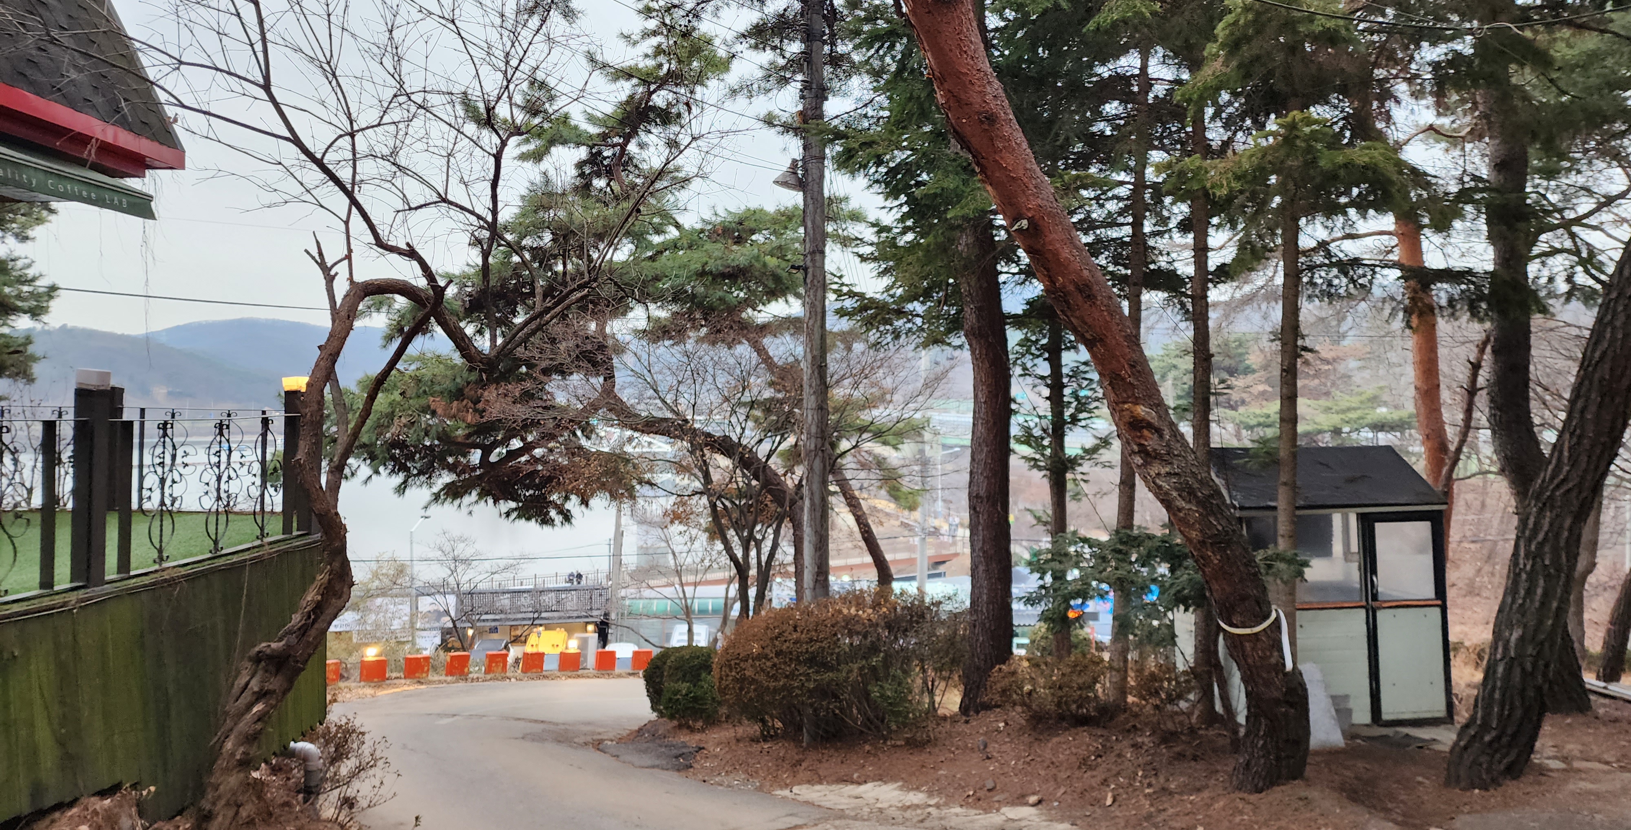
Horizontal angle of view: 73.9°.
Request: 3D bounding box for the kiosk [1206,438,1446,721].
[{"bbox_3d":[4.480,1.460,9.950,1.800,2.330,1.650,-1,-1,-3],"label":"kiosk"}]

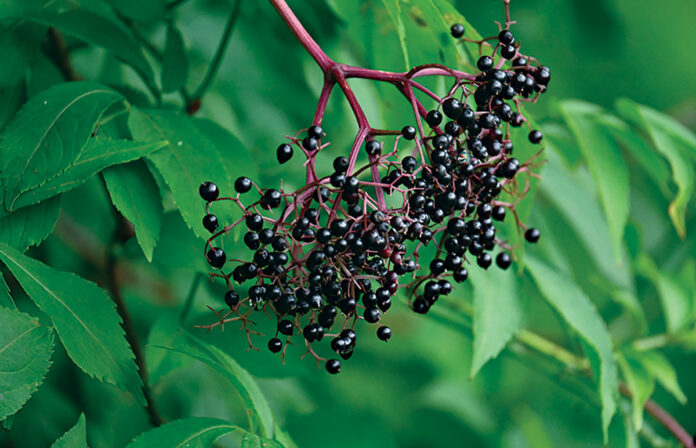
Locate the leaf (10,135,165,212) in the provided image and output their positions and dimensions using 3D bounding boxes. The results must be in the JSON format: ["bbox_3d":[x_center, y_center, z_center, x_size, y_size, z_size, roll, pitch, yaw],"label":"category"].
[{"bbox_3d":[-0.099,-0.019,2.750,0.060,0.030,0.028,0,8,0],"label":"leaf"}]

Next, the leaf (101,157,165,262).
[{"bbox_3d":[-0.083,-0.007,2.800,0.024,0.043,0.018,0,8,0],"label":"leaf"}]

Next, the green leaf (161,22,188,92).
[{"bbox_3d":[-0.071,-0.068,2.950,0.011,0.029,0.014,0,8,0],"label":"green leaf"}]

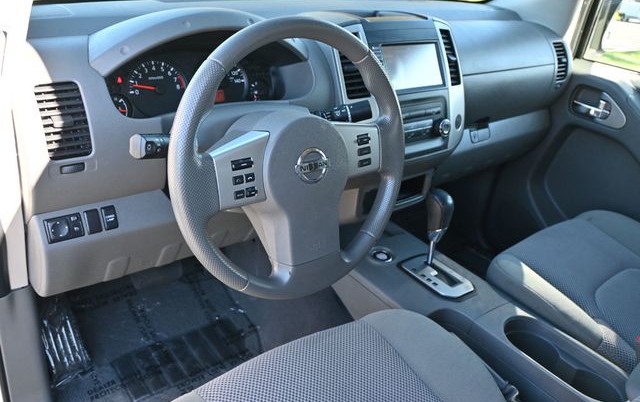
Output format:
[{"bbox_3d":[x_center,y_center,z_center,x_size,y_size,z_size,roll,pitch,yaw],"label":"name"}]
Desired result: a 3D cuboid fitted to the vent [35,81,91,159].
[{"bbox_3d":[-0.348,-0.107,0.745,0.056,0.101,0.030,-15,16,-36],"label":"vent"}]

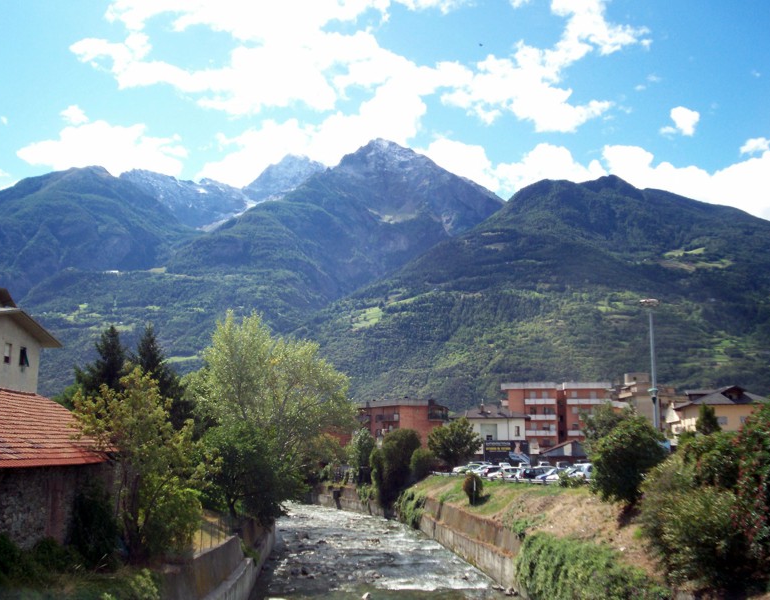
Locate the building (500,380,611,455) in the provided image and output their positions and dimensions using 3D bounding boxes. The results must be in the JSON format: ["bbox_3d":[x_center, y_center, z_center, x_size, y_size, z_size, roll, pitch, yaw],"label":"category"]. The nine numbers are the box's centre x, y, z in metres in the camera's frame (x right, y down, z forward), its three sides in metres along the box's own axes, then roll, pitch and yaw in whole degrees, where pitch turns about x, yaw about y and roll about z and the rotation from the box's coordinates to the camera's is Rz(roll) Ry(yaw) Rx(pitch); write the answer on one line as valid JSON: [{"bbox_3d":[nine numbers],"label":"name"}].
[{"bbox_3d":[33.944,24.834,164.675,21.500,16.030,13.000,-2,-10,11],"label":"building"}]

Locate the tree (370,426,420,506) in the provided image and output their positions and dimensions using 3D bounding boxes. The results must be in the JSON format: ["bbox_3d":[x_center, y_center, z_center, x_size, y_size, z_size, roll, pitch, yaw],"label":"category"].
[{"bbox_3d":[1.329,19.260,96.125,5.600,8.730,5.600,0,-10,0],"label":"tree"}]

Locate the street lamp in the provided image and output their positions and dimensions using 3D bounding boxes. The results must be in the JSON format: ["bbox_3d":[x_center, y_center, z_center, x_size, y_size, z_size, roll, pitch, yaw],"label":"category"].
[{"bbox_3d":[25.817,8.775,80.000,1.900,18.090,1.900,0,-9,0],"label":"street lamp"}]

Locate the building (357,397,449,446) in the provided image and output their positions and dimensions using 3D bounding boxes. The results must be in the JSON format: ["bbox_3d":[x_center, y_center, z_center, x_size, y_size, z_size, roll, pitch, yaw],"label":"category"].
[{"bbox_3d":[3.579,25.821,160.953,16.500,12.820,13.000,-4,-10,20],"label":"building"}]

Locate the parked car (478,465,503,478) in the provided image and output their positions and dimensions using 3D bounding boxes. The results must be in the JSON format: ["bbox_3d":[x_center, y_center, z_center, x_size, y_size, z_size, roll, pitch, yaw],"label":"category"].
[{"bbox_3d":[12.368,20.586,98.941,4.100,1.500,1.750,4,-10,-20],"label":"parked car"}]

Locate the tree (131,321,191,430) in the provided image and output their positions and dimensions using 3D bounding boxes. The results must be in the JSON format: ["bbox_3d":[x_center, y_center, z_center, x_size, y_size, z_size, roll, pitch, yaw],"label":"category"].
[{"bbox_3d":[-17.019,9.209,63.357,5.600,14.990,5.600,0,-10,0],"label":"tree"}]

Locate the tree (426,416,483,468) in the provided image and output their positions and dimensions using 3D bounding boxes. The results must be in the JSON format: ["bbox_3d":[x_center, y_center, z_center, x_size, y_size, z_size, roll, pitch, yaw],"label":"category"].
[{"bbox_3d":[9.022,18.609,108.000,7.000,6.910,6.700,0,-9,0],"label":"tree"}]

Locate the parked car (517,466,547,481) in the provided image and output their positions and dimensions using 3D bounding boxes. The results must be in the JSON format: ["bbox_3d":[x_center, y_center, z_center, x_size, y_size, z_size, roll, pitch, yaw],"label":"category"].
[{"bbox_3d":[15.737,18.350,87.000,3.900,1.540,1.700,3,-10,-15],"label":"parked car"}]

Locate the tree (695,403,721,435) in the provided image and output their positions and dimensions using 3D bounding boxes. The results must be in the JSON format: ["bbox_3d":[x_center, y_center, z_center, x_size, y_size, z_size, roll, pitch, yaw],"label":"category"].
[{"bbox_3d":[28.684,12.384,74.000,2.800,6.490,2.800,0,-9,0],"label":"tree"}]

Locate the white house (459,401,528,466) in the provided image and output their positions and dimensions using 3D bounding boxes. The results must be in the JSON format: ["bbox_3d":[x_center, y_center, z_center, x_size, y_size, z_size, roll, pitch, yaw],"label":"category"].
[{"bbox_3d":[14.977,19.096,117.000,10.800,9.020,9.000,1,-9,-6],"label":"white house"}]

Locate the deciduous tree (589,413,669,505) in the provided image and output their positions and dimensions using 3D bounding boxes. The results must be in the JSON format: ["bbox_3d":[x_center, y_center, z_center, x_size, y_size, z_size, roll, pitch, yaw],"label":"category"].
[{"bbox_3d":[19.316,12.541,66.000,6.500,7.170,6.200,0,-9,0],"label":"deciduous tree"}]

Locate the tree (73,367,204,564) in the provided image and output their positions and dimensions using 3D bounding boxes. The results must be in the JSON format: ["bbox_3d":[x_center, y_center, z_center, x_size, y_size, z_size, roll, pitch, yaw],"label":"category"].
[{"bbox_3d":[-11.195,7.429,37.787,5.900,8.730,5.900,0,-10,0],"label":"tree"}]

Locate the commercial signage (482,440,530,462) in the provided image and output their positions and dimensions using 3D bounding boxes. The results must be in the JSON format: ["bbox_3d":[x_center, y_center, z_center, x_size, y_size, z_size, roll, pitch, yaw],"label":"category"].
[{"bbox_3d":[16.210,20.275,111.000,6.100,3.020,0.300,1,-9,-5],"label":"commercial signage"}]

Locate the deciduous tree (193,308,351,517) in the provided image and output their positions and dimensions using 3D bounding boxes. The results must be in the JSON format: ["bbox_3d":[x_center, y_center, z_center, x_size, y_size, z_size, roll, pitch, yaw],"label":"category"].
[{"bbox_3d":[-9.388,9.297,69.430,13.300,16.710,13.300,0,-10,0],"label":"deciduous tree"}]

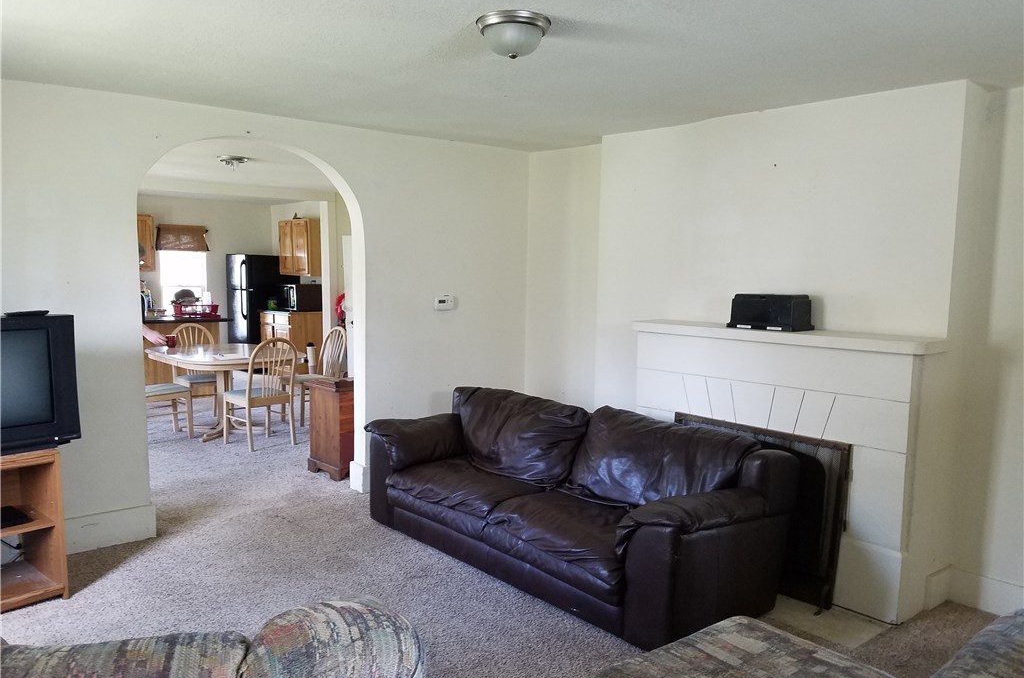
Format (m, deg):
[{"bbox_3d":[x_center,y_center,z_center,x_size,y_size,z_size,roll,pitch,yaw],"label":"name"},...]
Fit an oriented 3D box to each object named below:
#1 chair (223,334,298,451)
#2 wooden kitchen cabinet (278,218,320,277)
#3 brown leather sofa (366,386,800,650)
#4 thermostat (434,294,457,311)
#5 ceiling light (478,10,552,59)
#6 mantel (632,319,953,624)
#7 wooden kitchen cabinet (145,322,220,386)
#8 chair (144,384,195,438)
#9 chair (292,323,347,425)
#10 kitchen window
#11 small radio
[{"bbox_3d":[-2.151,0.437,6.598,0.557,0.934,0.455,6,8,43],"label":"chair"},{"bbox_3d":[-2.813,-1.245,10.478,0.314,0.741,0.926,-5,8,-42],"label":"wooden kitchen cabinet"},{"bbox_3d":[0.205,0.785,4.136,0.911,0.761,2.300,-5,8,-42],"label":"brown leather sofa"},{"bbox_3d":[-0.477,-0.262,5.617,0.165,0.119,0.035,-5,8,-42],"label":"thermostat"},{"bbox_3d":[0.007,-1.091,2.813,0.275,0.122,0.275,0,6,0],"label":"ceiling light"},{"bbox_3d":[1.335,0.570,3.959,0.487,1.240,1.507,-5,8,-42],"label":"mantel"},{"bbox_3d":[-3.985,0.207,8.858,1.013,0.918,0.644,-5,8,-42],"label":"wooden kitchen cabinet"},{"bbox_3d":[-3.161,0.414,6.762,0.549,0.934,0.471,-5,8,-42],"label":"chair"},{"bbox_3d":[-1.958,0.340,7.592,0.550,0.934,0.455,-5,8,-42],"label":"chair"},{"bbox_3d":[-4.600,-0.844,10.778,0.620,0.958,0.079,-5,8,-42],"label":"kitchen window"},{"bbox_3d":[1.337,-0.138,3.939,0.251,0.179,0.330,-5,8,-42],"label":"small radio"}]

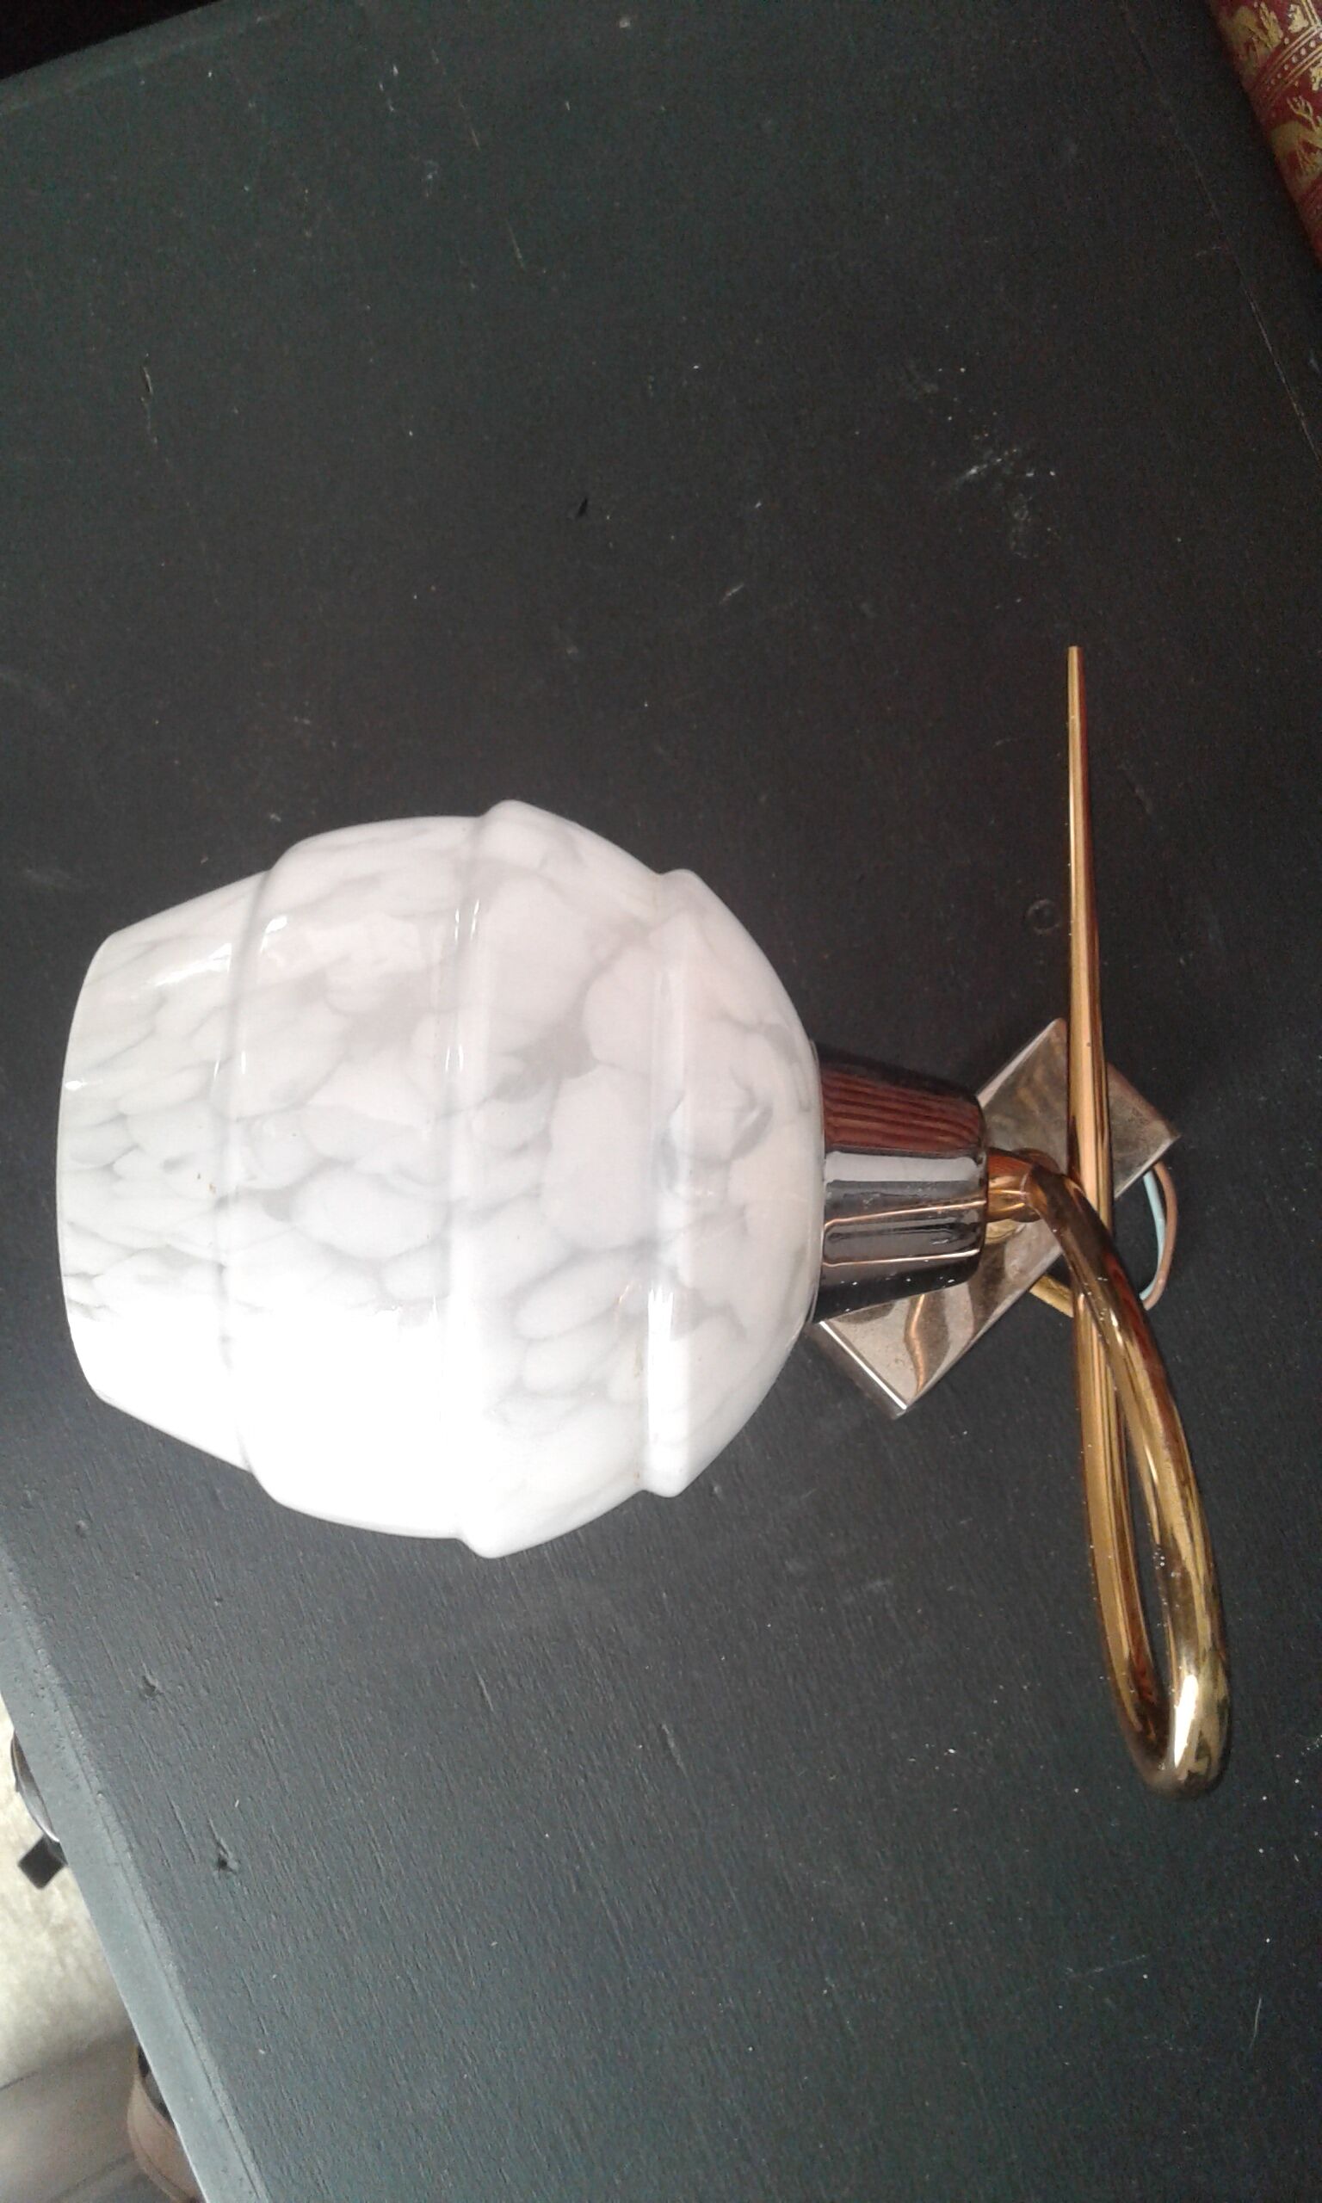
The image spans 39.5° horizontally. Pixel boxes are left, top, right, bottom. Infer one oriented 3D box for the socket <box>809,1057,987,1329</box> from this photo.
[{"bbox_3d":[0.039,0.015,0.320,0.029,0.050,0.050,2,87,-2],"label":"socket"}]

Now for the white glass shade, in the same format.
[{"bbox_3d":[-0.034,0.013,0.317,0.118,0.127,0.127,2,87,-2],"label":"white glass shade"}]

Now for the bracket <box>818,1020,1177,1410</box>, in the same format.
[{"bbox_3d":[0.065,0.022,0.378,0.080,0.012,0.036,-44,91,-5],"label":"bracket"}]

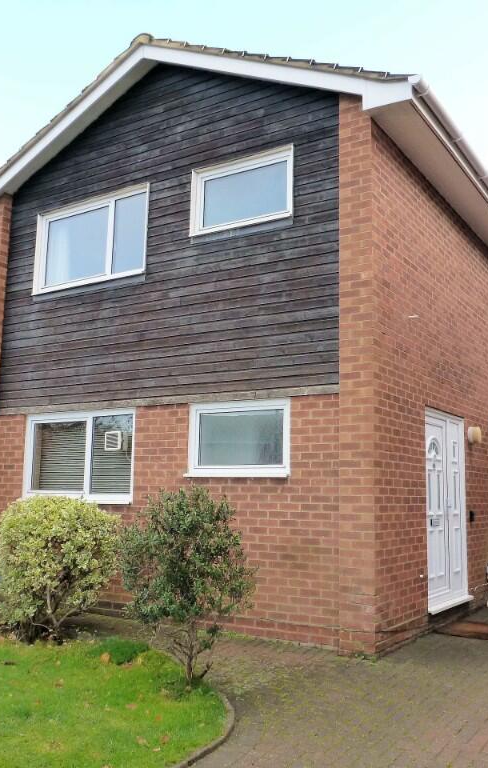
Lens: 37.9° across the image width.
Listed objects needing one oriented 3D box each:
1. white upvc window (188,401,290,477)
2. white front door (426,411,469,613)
[{"bbox_3d":[-0.043,0.555,7.136,1.214,0.776,0.100,-4,-10,33],"label":"white upvc window"},{"bbox_3d":[2.233,1.354,7.803,0.100,2.101,1.401,-4,-10,33],"label":"white front door"}]

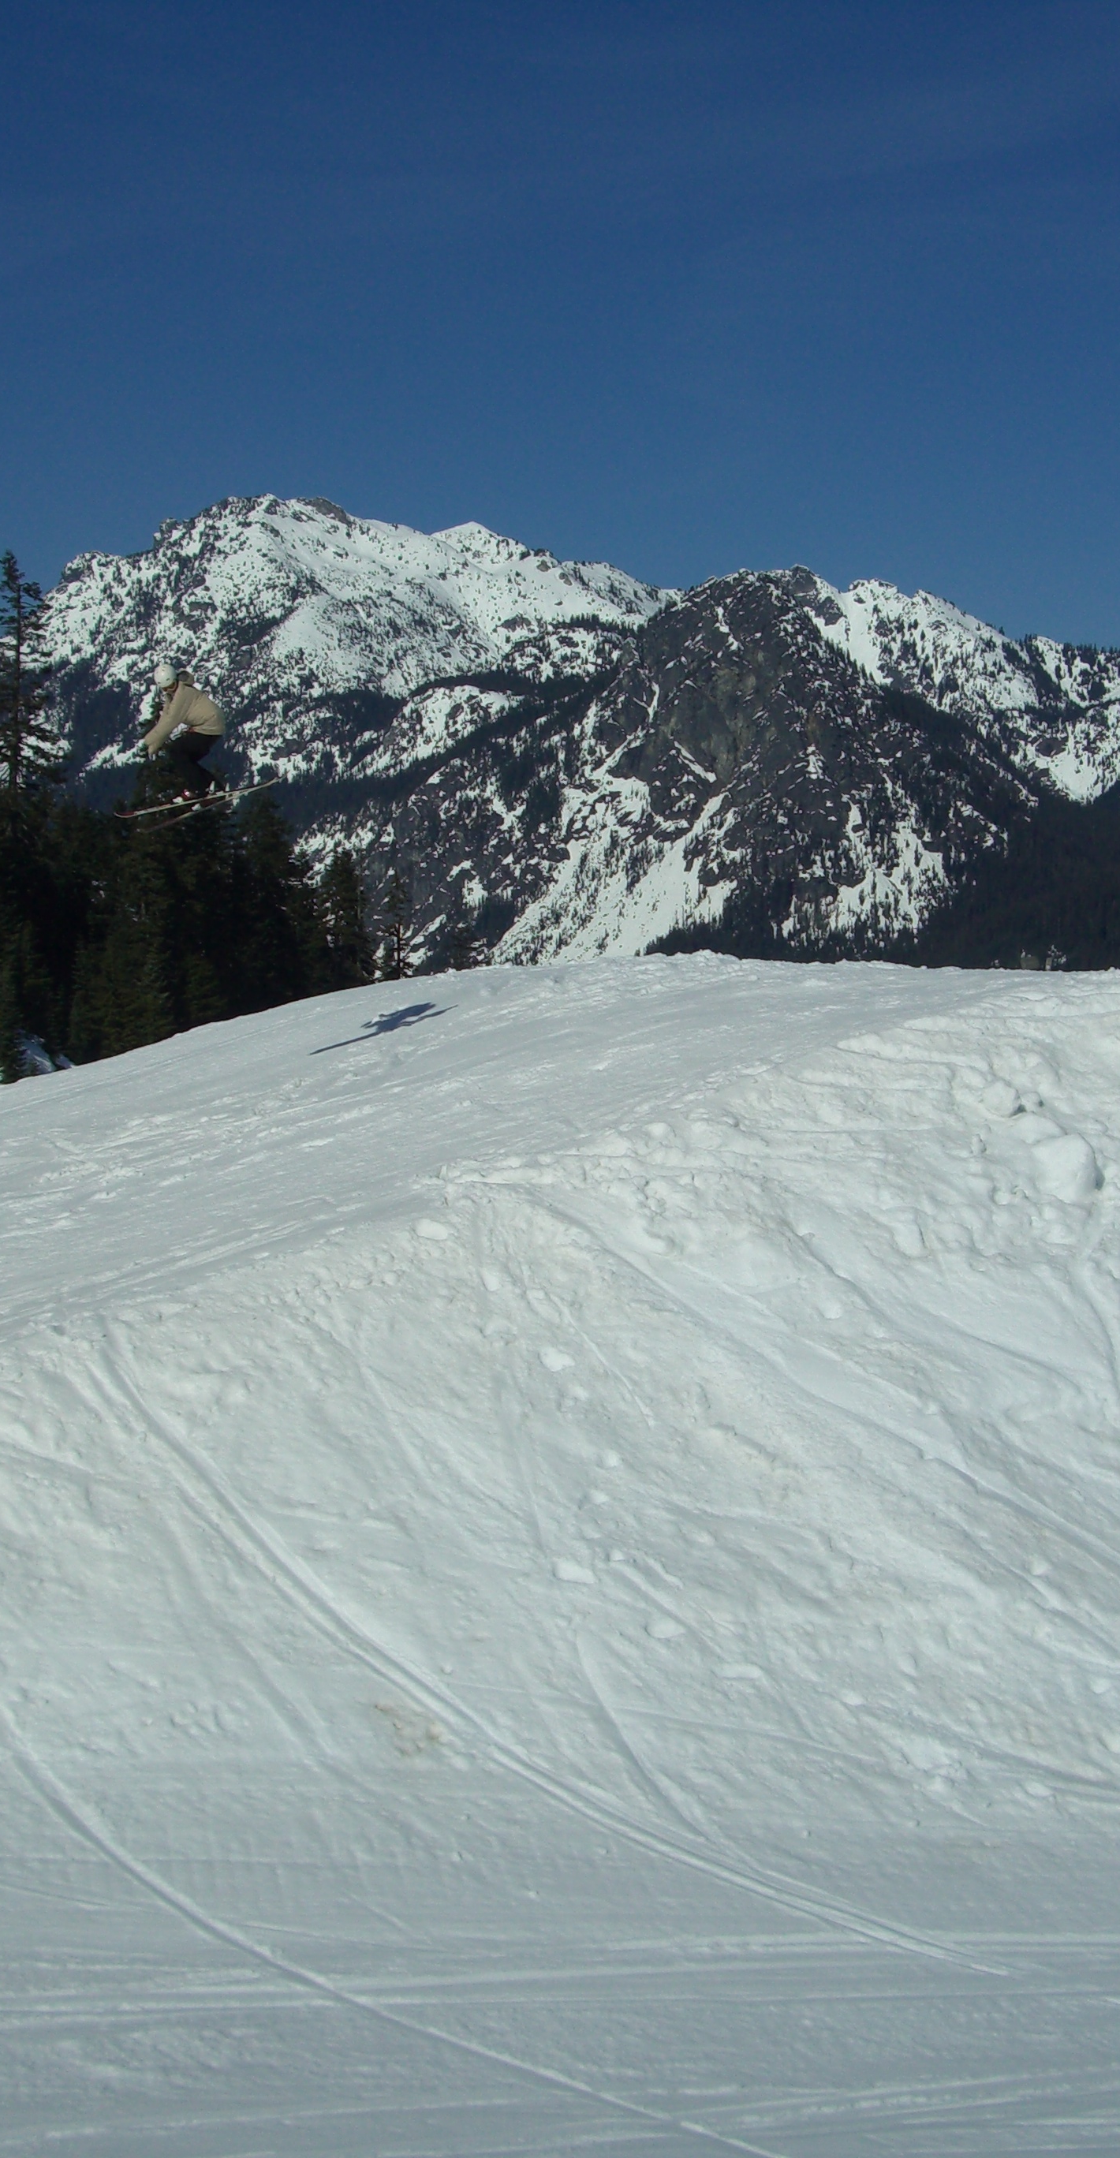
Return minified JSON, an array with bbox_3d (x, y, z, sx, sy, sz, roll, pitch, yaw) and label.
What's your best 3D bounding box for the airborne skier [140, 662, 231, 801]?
[{"bbox_3d":[-3.506,-3.244,29.500,0.880,1.320,0.620,0,1,9],"label":"airborne skier"}]

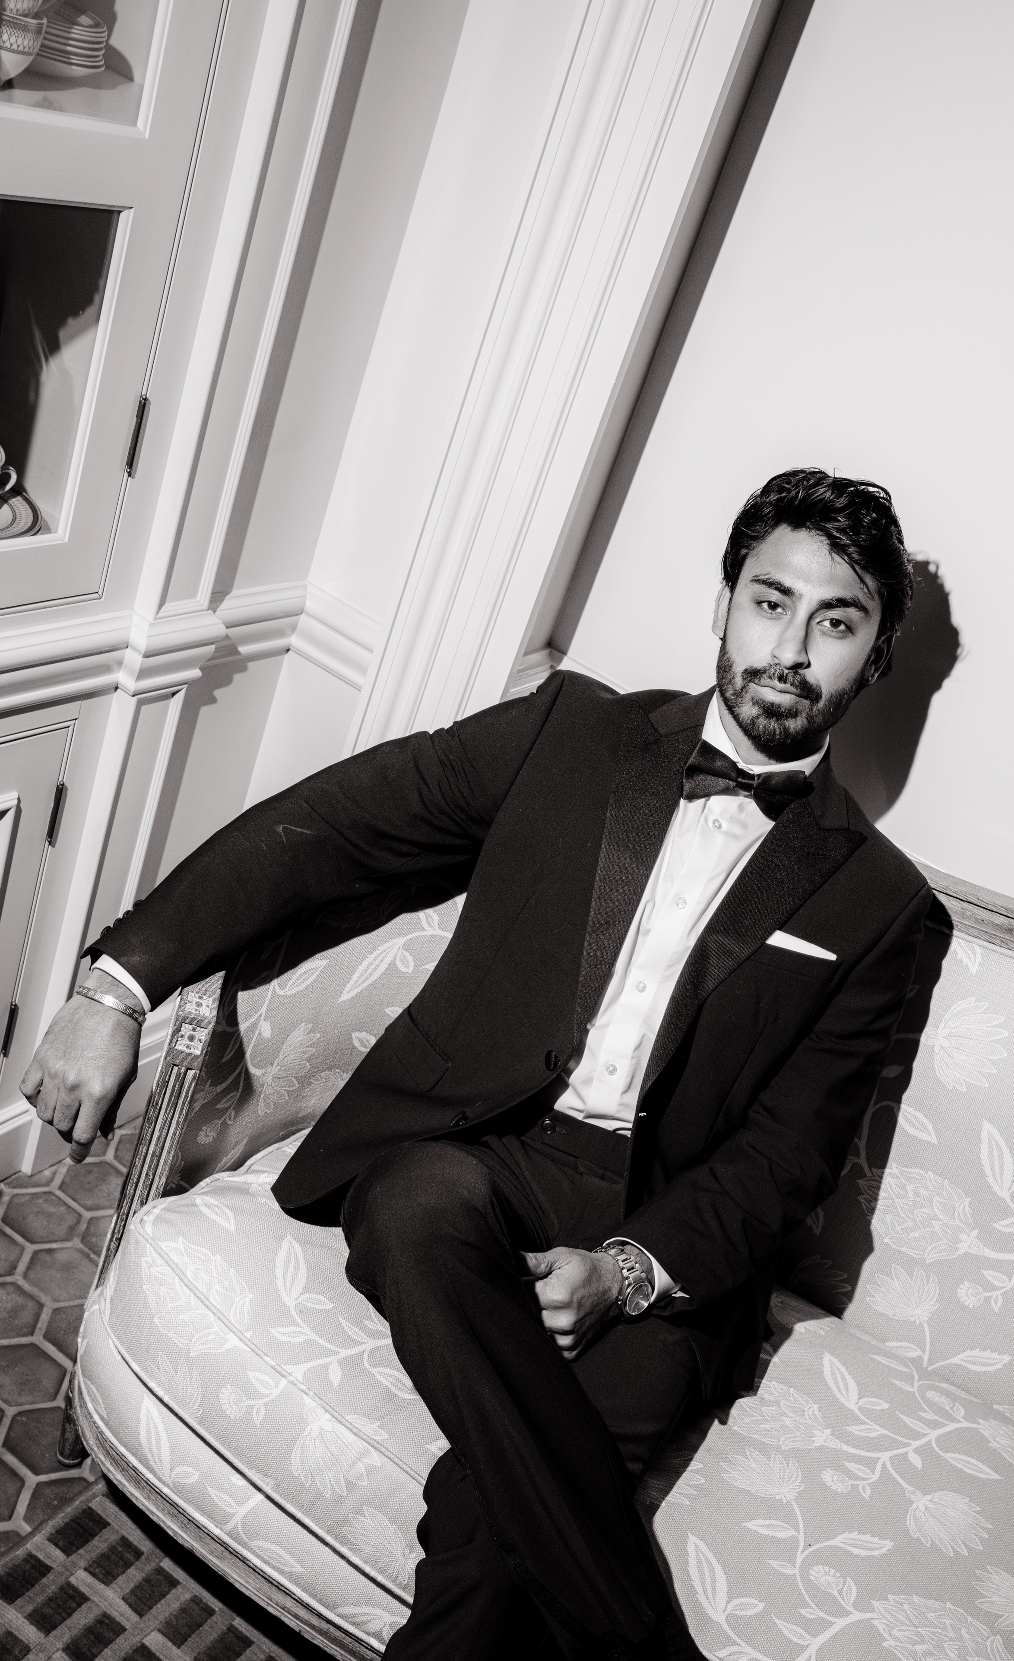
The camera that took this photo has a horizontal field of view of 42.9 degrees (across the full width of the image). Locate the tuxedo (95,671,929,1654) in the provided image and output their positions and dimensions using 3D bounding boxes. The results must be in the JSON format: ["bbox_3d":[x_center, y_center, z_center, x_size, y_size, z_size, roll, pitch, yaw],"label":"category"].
[{"bbox_3d":[-0.015,0.327,1.386,0.690,0.890,0.660,29,26,16],"label":"tuxedo"}]

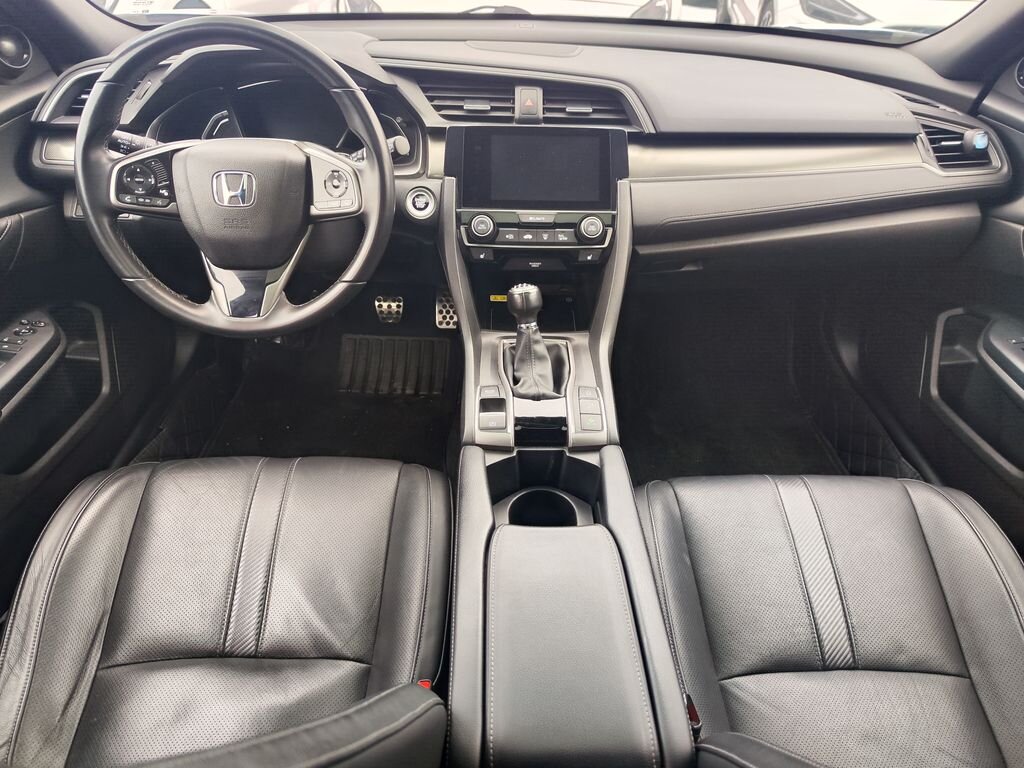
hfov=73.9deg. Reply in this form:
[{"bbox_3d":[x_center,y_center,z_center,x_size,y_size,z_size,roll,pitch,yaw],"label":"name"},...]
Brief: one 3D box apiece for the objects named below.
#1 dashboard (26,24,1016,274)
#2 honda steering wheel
[{"bbox_3d":[0.025,-0.381,1.081,1.450,0.300,0.460,1,36,-2],"label":"dashboard"},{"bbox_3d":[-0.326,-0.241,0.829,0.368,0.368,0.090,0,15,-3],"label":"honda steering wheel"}]

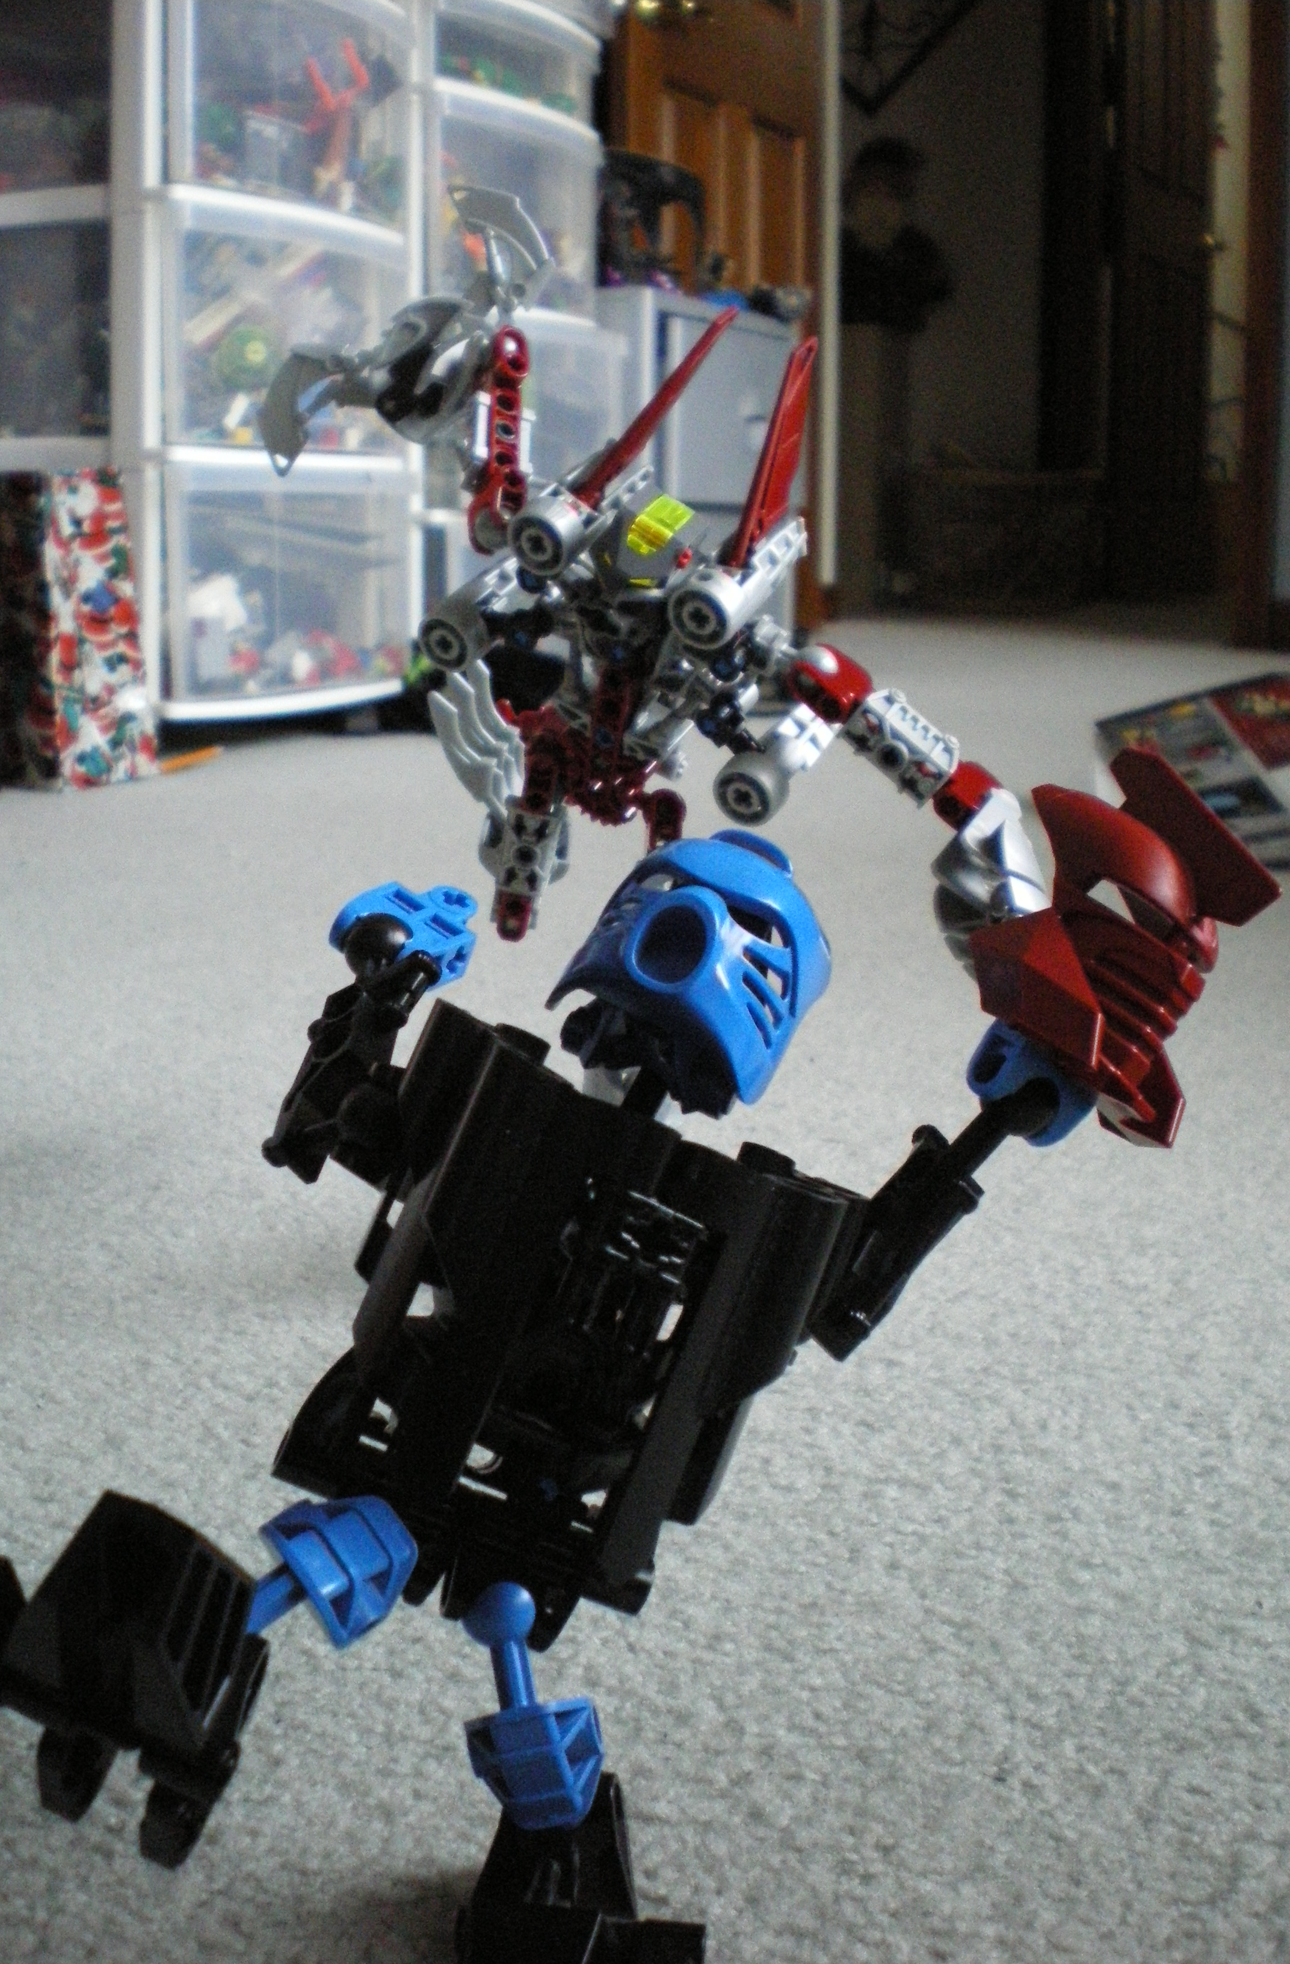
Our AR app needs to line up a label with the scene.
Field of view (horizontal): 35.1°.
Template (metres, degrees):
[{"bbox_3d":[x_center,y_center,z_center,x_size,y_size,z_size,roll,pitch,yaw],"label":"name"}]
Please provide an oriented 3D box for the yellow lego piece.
[{"bbox_3d":[0.004,-0.116,0.520,0.010,0.009,0.017,21,60,25],"label":"yellow lego piece"}]

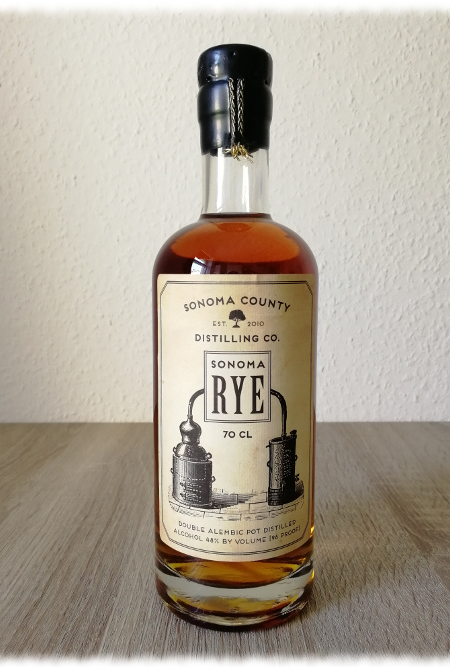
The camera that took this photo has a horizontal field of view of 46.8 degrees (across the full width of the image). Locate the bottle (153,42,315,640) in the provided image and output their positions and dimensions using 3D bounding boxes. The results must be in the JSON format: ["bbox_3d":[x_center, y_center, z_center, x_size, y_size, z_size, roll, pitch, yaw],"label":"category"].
[{"bbox_3d":[0.005,-0.001,0.261,0.082,0.265,0.082,0,4,1],"label":"bottle"}]

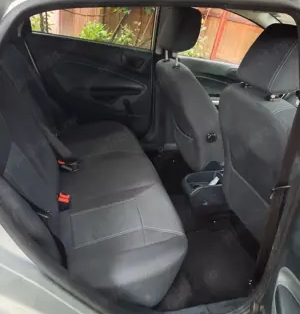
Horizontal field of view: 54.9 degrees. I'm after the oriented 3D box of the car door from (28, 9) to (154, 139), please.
[{"bbox_3d":[-0.371,-0.502,1.790,0.870,0.930,0.180,-2,30,-19],"label":"car door"}]

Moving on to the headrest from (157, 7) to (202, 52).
[{"bbox_3d":[0.149,-0.654,1.480,0.135,0.210,0.265,-9,32,-14],"label":"headrest"}]

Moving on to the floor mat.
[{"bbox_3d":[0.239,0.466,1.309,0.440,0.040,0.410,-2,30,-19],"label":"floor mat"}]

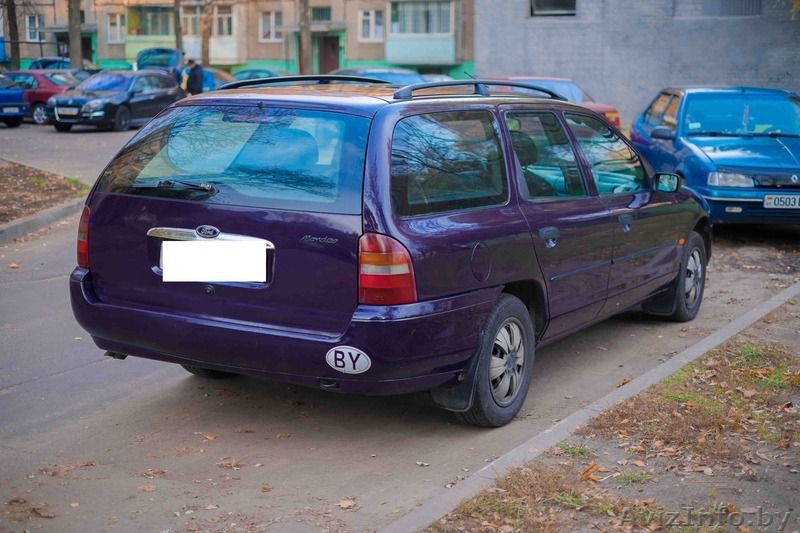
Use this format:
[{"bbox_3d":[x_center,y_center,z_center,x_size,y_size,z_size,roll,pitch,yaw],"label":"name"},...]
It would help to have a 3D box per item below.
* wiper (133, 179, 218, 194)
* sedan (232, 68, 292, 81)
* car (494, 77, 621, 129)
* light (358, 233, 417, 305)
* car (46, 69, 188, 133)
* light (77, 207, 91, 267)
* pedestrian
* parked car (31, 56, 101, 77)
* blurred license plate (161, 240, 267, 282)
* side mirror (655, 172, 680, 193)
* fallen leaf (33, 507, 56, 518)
[{"bbox_3d":[-0.905,-0.316,4.697,0.440,0.057,0.055,6,11,30],"label":"wiper"},{"bbox_3d":[-4.914,-5.902,39.500,4.300,1.460,1.720,4,10,19],"label":"sedan"},{"bbox_3d":[1.700,-2.304,18.700,1.690,1.400,4.400,-3,10,-20],"label":"car"},{"bbox_3d":[-0.033,0.005,4.275,0.180,0.265,0.170,6,10,30],"label":"light"},{"bbox_3d":[-7.012,-4.178,29.517,1.830,1.470,4.800,3,10,16],"label":"car"},{"bbox_3d":[-1.332,-0.140,5.031,0.180,0.265,0.170,6,10,30],"label":"light"},{"bbox_3d":[-5.645,-4.805,32.443,0.450,1.770,0.550,-1,9,-8],"label":"pedestrian"},{"bbox_3d":[-11.831,-6.690,42.125,4.400,1.550,1.750,0,9,-1],"label":"parked car"},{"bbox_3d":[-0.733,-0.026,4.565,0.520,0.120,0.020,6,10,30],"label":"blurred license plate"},{"bbox_3d":[1.526,-0.478,6.697,0.180,0.120,0.110,6,11,30],"label":"side mirror"},{"bbox_3d":[-1.203,0.832,3.975,0.073,0.020,0.050,1,9,0],"label":"fallen leaf"}]

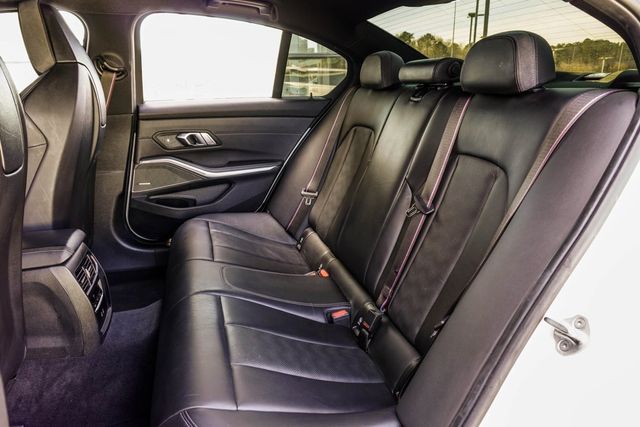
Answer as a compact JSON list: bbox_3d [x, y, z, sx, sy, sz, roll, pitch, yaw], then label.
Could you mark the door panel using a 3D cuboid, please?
[{"bbox_3d":[-0.387,-0.195,1.924,0.930,0.630,0.130,-5,18,-16],"label":"door panel"}]

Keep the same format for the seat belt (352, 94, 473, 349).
[{"bbox_3d":[0.246,0.045,1.175,0.070,0.740,0.110,17,11,-21],"label":"seat belt"}]

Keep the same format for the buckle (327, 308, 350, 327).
[{"bbox_3d":[0.058,0.325,1.319,0.060,0.045,0.040,-5,18,-16],"label":"buckle"}]

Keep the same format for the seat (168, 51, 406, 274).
[{"bbox_3d":[-0.127,-0.147,1.687,0.930,0.930,0.530,-5,18,-16],"label":"seat"}]

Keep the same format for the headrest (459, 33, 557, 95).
[{"bbox_3d":[0.456,-0.353,1.012,0.120,0.145,0.245,-5,18,-16],"label":"headrest"}]

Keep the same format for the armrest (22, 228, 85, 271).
[{"bbox_3d":[-0.801,0.091,1.128,0.290,0.070,0.210,-5,18,-16],"label":"armrest"}]

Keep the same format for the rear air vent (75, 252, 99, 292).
[{"bbox_3d":[-0.640,0.166,1.191,0.035,0.085,0.135,-19,21,-11],"label":"rear air vent"}]

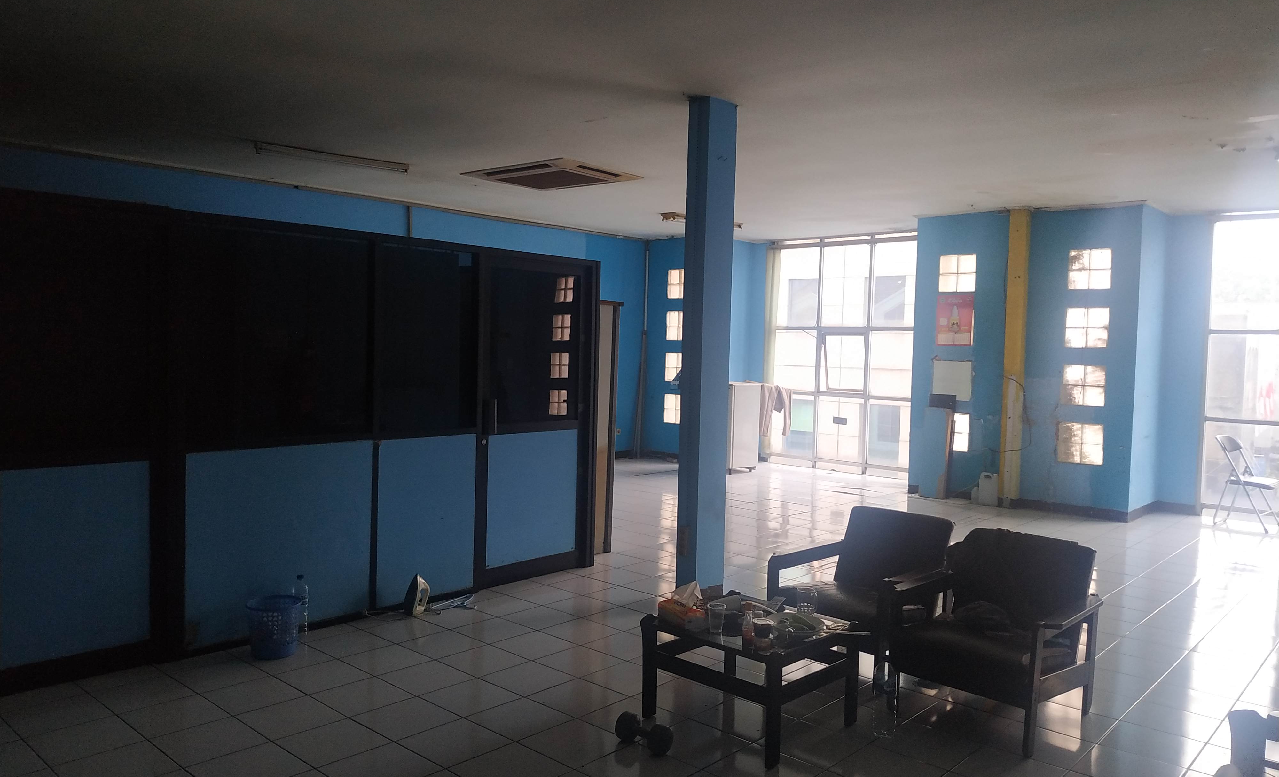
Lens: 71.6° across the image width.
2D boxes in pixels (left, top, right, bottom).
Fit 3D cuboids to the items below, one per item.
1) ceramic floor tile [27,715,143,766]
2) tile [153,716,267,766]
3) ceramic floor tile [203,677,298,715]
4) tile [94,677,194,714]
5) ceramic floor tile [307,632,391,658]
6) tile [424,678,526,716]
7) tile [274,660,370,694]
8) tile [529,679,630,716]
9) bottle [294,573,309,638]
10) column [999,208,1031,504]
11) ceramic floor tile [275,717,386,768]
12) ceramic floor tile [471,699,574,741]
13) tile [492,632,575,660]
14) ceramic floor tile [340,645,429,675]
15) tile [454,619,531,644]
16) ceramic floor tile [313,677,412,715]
[{"bbox_3d":[-1.923,1.221,3.067,0.297,0.010,0.297,3,2,42],"label":"ceramic floor tile"},{"bbox_3d":[-1.500,1.232,3.092,0.297,0.010,0.297,3,2,42],"label":"tile"},{"bbox_3d":[-1.529,1.222,3.518,0.300,0.010,0.300,3,2,42],"label":"ceramic floor tile"},{"bbox_3d":[-2.070,1.279,3.700,0.300,0.010,0.300,4,4,42],"label":"tile"},{"bbox_3d":[-1.426,1.258,4.365,0.300,0.010,0.300,4,4,42],"label":"ceramic floor tile"},{"bbox_3d":[-0.716,1.309,3.761,0.300,0.010,0.300,4,4,42],"label":"tile"},{"bbox_3d":[-1.331,1.221,3.745,0.300,0.010,0.300,3,2,42],"label":"tile"},{"bbox_3d":[-0.247,1.255,3.589,0.300,0.010,0.300,3,2,42],"label":"tile"},{"bbox_3d":[-1.685,1.088,4.413,0.077,0.310,0.077,4,4,42],"label":"bottle"},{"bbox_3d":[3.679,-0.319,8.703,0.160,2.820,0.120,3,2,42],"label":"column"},{"bbox_3d":[-1.076,1.241,3.112,0.300,0.010,0.300,3,2,42],"label":"ceramic floor tile"},{"bbox_3d":[-0.454,1.254,3.368,0.297,0.010,0.297,3,2,42],"label":"ceramic floor tile"},{"bbox_3d":[-0.500,1.225,4.207,0.300,0.010,0.300,3,2,42],"label":"tile"},{"bbox_3d":[-1.127,1.215,3.965,0.297,0.010,0.297,3,2,42],"label":"ceramic floor tile"},{"bbox_3d":[-0.725,1.216,4.438,0.300,0.010,0.300,3,2,42],"label":"tile"},{"bbox_3d":[-1.167,1.299,3.741,0.300,0.010,0.300,4,4,42],"label":"ceramic floor tile"}]

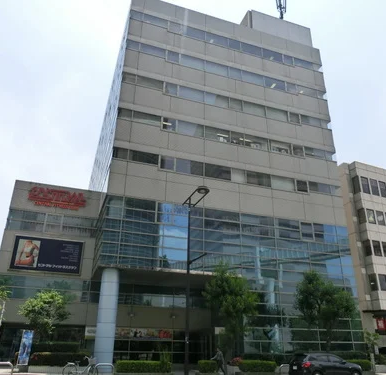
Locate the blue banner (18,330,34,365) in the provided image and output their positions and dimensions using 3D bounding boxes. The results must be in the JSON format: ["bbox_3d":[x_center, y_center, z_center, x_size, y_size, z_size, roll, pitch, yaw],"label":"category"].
[{"bbox_3d":[-10.373,9.984,22.439,0.596,2.025,0.150,9,-25,-17],"label":"blue banner"}]

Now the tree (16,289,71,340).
[{"bbox_3d":[-10.489,9.705,25.178,3.300,4.900,3.200,9,-25,-17],"label":"tree"}]

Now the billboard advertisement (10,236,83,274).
[{"bbox_3d":[-11.943,5.630,29.895,5.451,2.837,0.200,9,-25,-17],"label":"billboard advertisement"}]

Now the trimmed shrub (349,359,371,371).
[{"bbox_3d":[13.058,14.007,28.338,2.424,0.849,0.900,9,-25,-17],"label":"trimmed shrub"}]

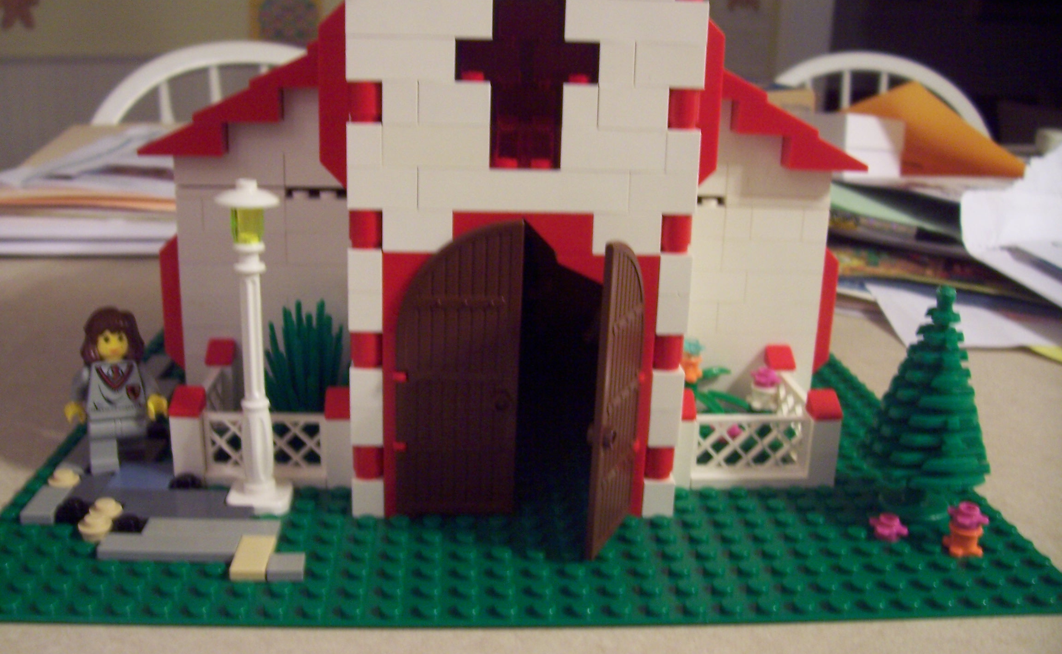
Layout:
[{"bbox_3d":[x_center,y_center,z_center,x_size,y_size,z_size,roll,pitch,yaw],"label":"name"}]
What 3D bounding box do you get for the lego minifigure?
[{"bbox_3d":[-0.106,0.016,0.270,0.025,0.043,0.015,-3,17,-16],"label":"lego minifigure"}]

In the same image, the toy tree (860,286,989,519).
[{"bbox_3d":[0.099,0.019,0.259,0.034,0.061,0.034,1,16,-4],"label":"toy tree"}]

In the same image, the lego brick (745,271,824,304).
[{"bbox_3d":[0.076,-0.012,0.319,0.024,0.010,0.008,1,15,-4],"label":"lego brick"}]

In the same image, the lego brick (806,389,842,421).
[{"bbox_3d":[0.078,0.021,0.278,0.008,0.006,0.008,1,15,-4],"label":"lego brick"}]

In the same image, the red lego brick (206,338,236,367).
[{"bbox_3d":[-0.090,0.008,0.303,0.008,0.007,0.008,1,17,-4],"label":"red lego brick"}]

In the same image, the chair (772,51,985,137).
[{"bbox_3d":[0.445,0.118,1.302,0.450,0.880,0.500,1,16,-4],"label":"chair"}]

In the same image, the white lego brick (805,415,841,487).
[{"bbox_3d":[0.079,0.033,0.285,0.008,0.019,0.008,1,17,-4],"label":"white lego brick"}]

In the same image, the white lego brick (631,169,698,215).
[{"bbox_3d":[0.030,-0.032,0.243,0.016,0.010,0.008,1,16,-4],"label":"white lego brick"}]

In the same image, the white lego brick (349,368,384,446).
[{"bbox_3d":[-0.039,0.018,0.252,0.008,0.019,0.008,1,15,-4],"label":"white lego brick"}]

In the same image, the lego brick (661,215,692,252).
[{"bbox_3d":[0.034,-0.022,0.248,0.008,0.010,0.008,1,17,-4],"label":"lego brick"}]

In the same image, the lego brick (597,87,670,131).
[{"bbox_3d":[0.023,-0.050,0.238,0.016,0.010,0.008,1,15,-4],"label":"lego brick"}]

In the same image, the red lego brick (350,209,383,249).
[{"bbox_3d":[-0.038,-0.023,0.243,0.008,0.010,0.008,1,17,-4],"label":"red lego brick"}]

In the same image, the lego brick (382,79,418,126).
[{"bbox_3d":[-0.029,-0.051,0.234,0.008,0.010,0.008,1,16,-4],"label":"lego brick"}]

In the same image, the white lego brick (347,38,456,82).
[{"bbox_3d":[-0.029,-0.060,0.231,0.024,0.010,0.008,1,16,-4],"label":"white lego brick"}]

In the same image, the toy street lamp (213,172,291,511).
[{"bbox_3d":[-0.067,0.005,0.253,0.016,0.083,0.016,1,17,-4],"label":"toy street lamp"}]

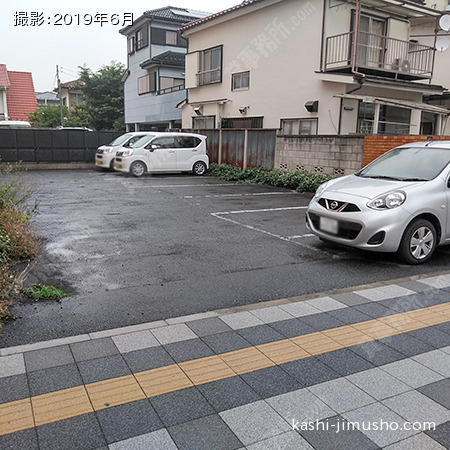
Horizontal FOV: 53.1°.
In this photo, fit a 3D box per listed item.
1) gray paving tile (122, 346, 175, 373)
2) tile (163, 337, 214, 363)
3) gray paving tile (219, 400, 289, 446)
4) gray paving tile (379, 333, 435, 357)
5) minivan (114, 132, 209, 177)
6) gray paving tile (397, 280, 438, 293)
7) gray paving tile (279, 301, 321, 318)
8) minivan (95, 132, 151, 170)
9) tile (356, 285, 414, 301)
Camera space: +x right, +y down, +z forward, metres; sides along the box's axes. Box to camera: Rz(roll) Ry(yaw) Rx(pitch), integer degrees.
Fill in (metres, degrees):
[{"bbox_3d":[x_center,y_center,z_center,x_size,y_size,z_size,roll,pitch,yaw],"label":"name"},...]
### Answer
[{"bbox_3d":[-0.518,0.930,3.063,0.296,0.042,0.296,-5,13,-27],"label":"gray paving tile"},{"bbox_3d":[-0.252,0.909,3.200,0.296,0.042,0.296,-5,13,-27],"label":"tile"},{"bbox_3d":[0.164,1.072,2.418,0.296,0.042,0.296,-5,13,-27],"label":"gray paving tile"},{"bbox_3d":[1.355,0.912,3.364,0.296,0.042,0.296,-5,13,-27],"label":"gray paving tile"},{"bbox_3d":[-2.485,-2.762,17.380,3.400,1.640,1.480,-4,12,-24],"label":"minivan"},{"bbox_3d":[2.004,0.665,4.694,0.296,0.042,0.296,-5,13,-27],"label":"gray paving tile"},{"bbox_3d":[0.674,0.770,4.008,0.296,0.042,0.296,-5,13,-27],"label":"gray paving tile"},{"bbox_3d":[-3.720,-3.160,19.250,3.400,1.640,1.480,-4,12,-26],"label":"minivan"},{"bbox_3d":[1.605,0.697,4.488,0.596,0.042,0.296,-5,13,-27],"label":"tile"}]

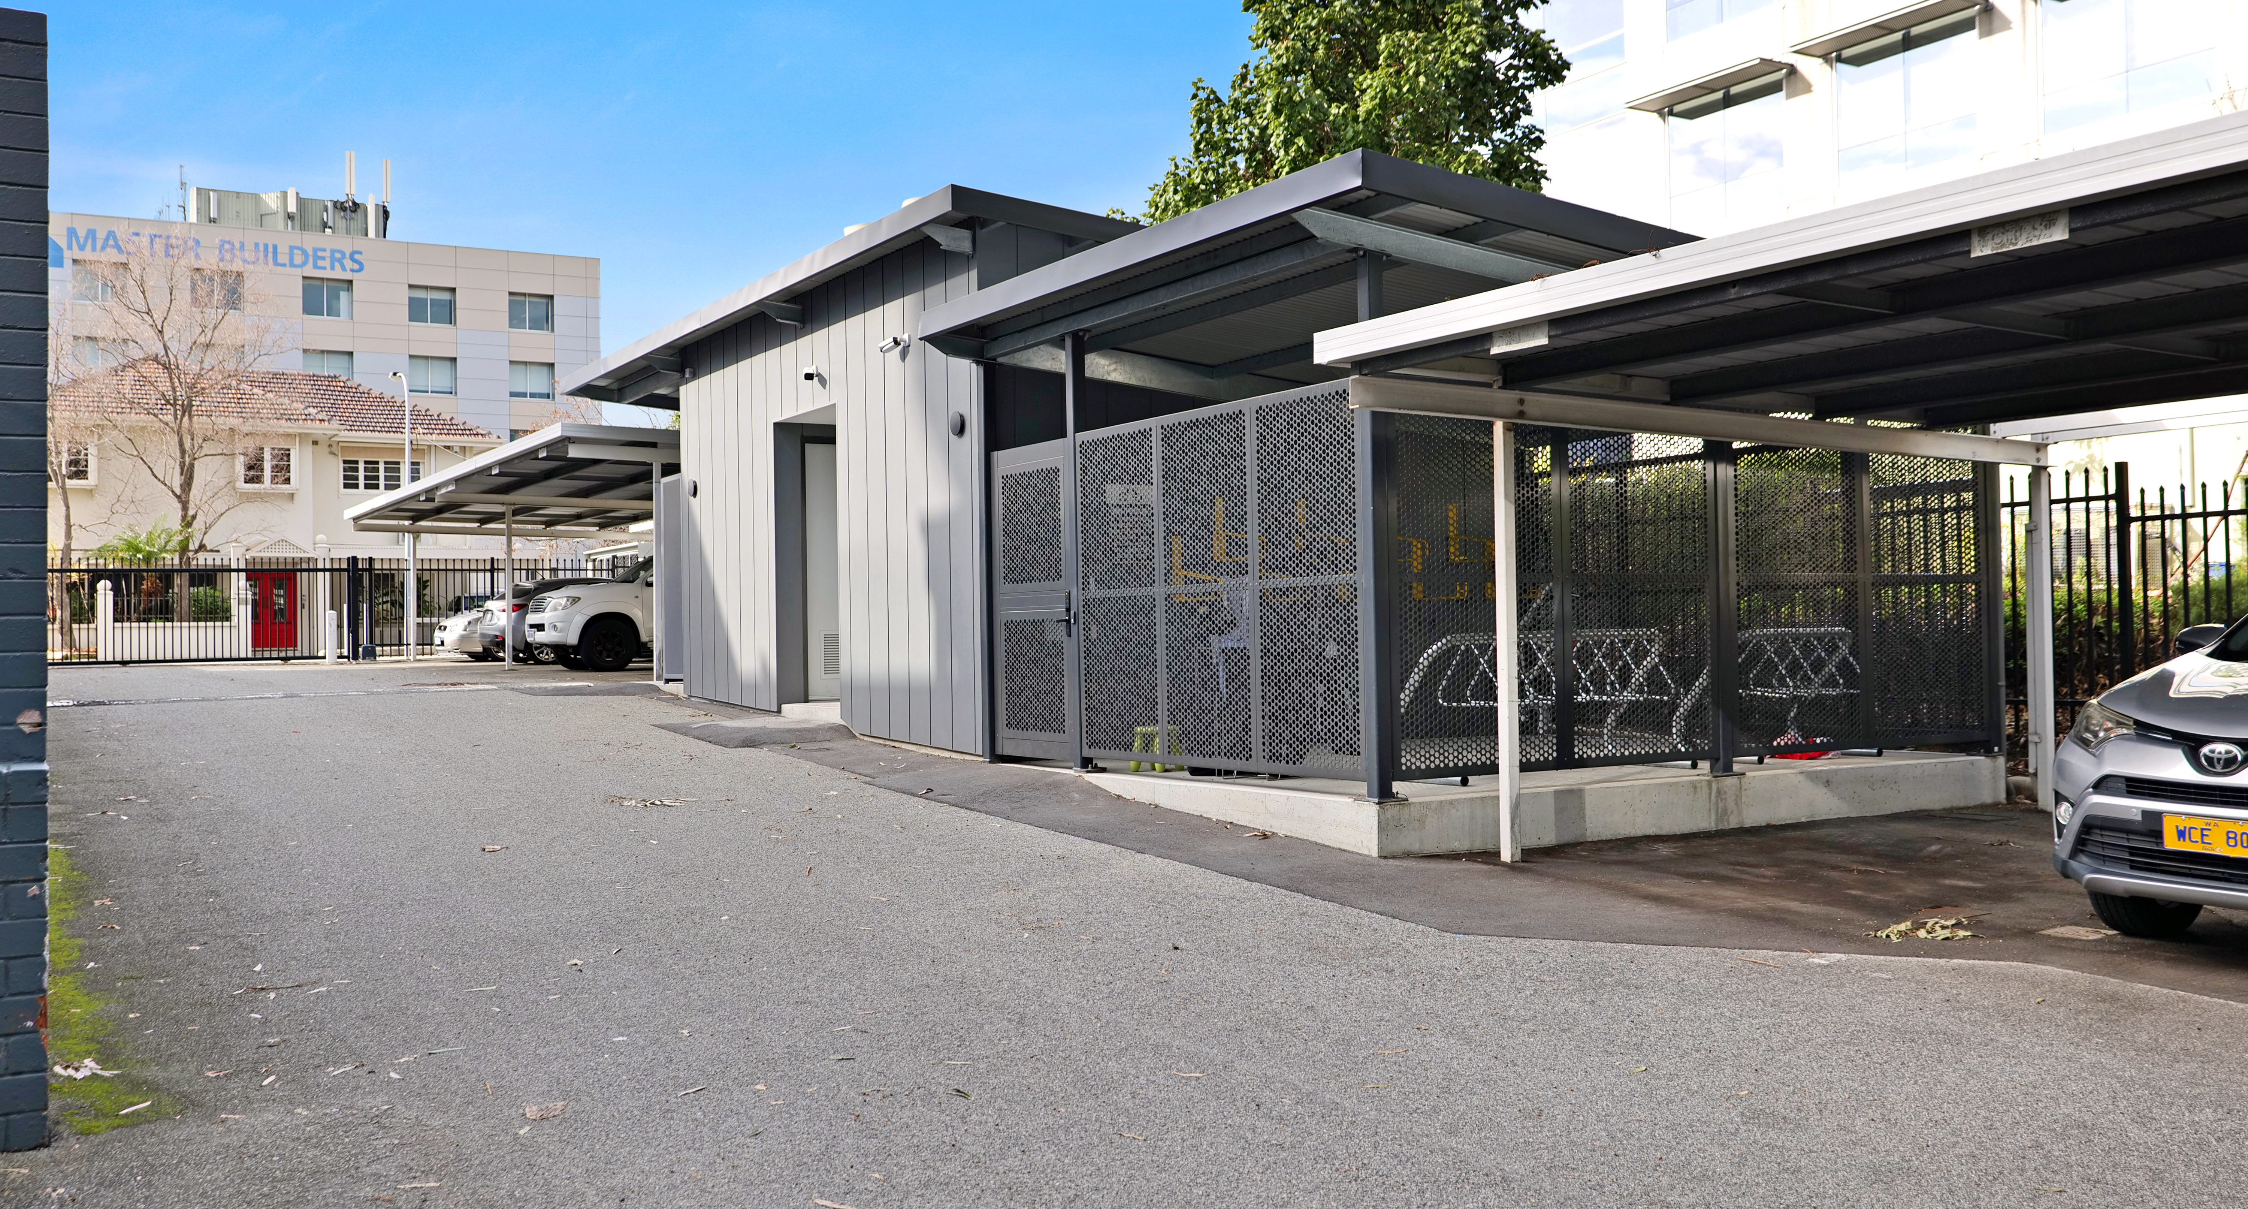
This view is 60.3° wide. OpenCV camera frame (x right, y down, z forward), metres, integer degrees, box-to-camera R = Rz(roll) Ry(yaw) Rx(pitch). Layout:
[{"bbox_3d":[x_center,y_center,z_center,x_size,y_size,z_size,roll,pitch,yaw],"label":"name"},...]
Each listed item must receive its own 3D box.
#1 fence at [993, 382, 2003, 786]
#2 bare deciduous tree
[{"bbox_3d":[2.474,-0.080,13.229,5.200,2.160,4.300,-1,-1,-30],"label":"fence"},{"bbox_3d":[-22.721,-3.841,46.500,5.300,9.800,5.300,-1,-1,-26],"label":"bare deciduous tree"}]

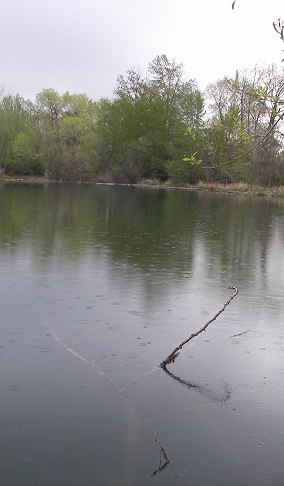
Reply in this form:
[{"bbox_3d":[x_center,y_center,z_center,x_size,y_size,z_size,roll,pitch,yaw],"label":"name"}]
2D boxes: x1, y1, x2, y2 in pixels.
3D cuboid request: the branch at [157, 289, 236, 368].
[{"bbox_3d":[0.590,0.850,6.850,1.150,0.600,0.200,-3,8,-38],"label":"branch"}]

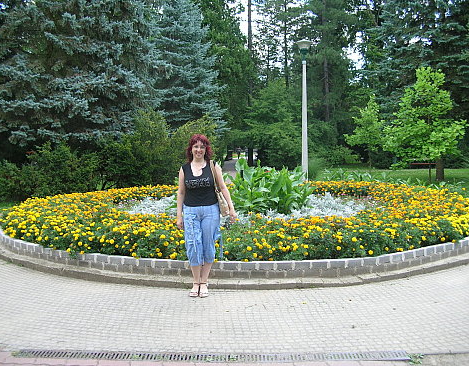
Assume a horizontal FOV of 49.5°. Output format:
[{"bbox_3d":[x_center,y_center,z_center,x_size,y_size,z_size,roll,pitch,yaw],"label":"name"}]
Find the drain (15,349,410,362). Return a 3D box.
[{"bbox_3d":[-0.165,1.299,3.735,2.880,0.050,0.160,0,4,0],"label":"drain"}]

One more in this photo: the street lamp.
[{"bbox_3d":[2.360,-2.188,16.892,0.520,5.150,0.520,0,4,0],"label":"street lamp"}]

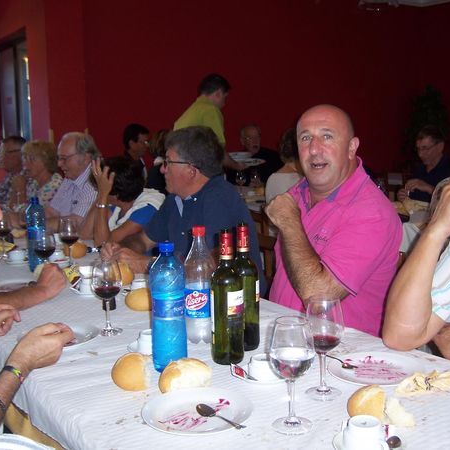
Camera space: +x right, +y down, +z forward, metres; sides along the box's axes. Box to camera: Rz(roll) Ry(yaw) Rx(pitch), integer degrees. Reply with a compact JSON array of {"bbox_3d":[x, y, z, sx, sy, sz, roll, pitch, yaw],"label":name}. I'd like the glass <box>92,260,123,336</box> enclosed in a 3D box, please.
[{"bbox_3d":[-0.318,0.199,1.702,0.085,0.198,0.085,-1,8,0],"label":"glass"}]

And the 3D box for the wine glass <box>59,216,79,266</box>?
[{"bbox_3d":[-0.597,0.070,2.408,0.075,0.186,0.075,-1,8,0],"label":"wine glass"}]

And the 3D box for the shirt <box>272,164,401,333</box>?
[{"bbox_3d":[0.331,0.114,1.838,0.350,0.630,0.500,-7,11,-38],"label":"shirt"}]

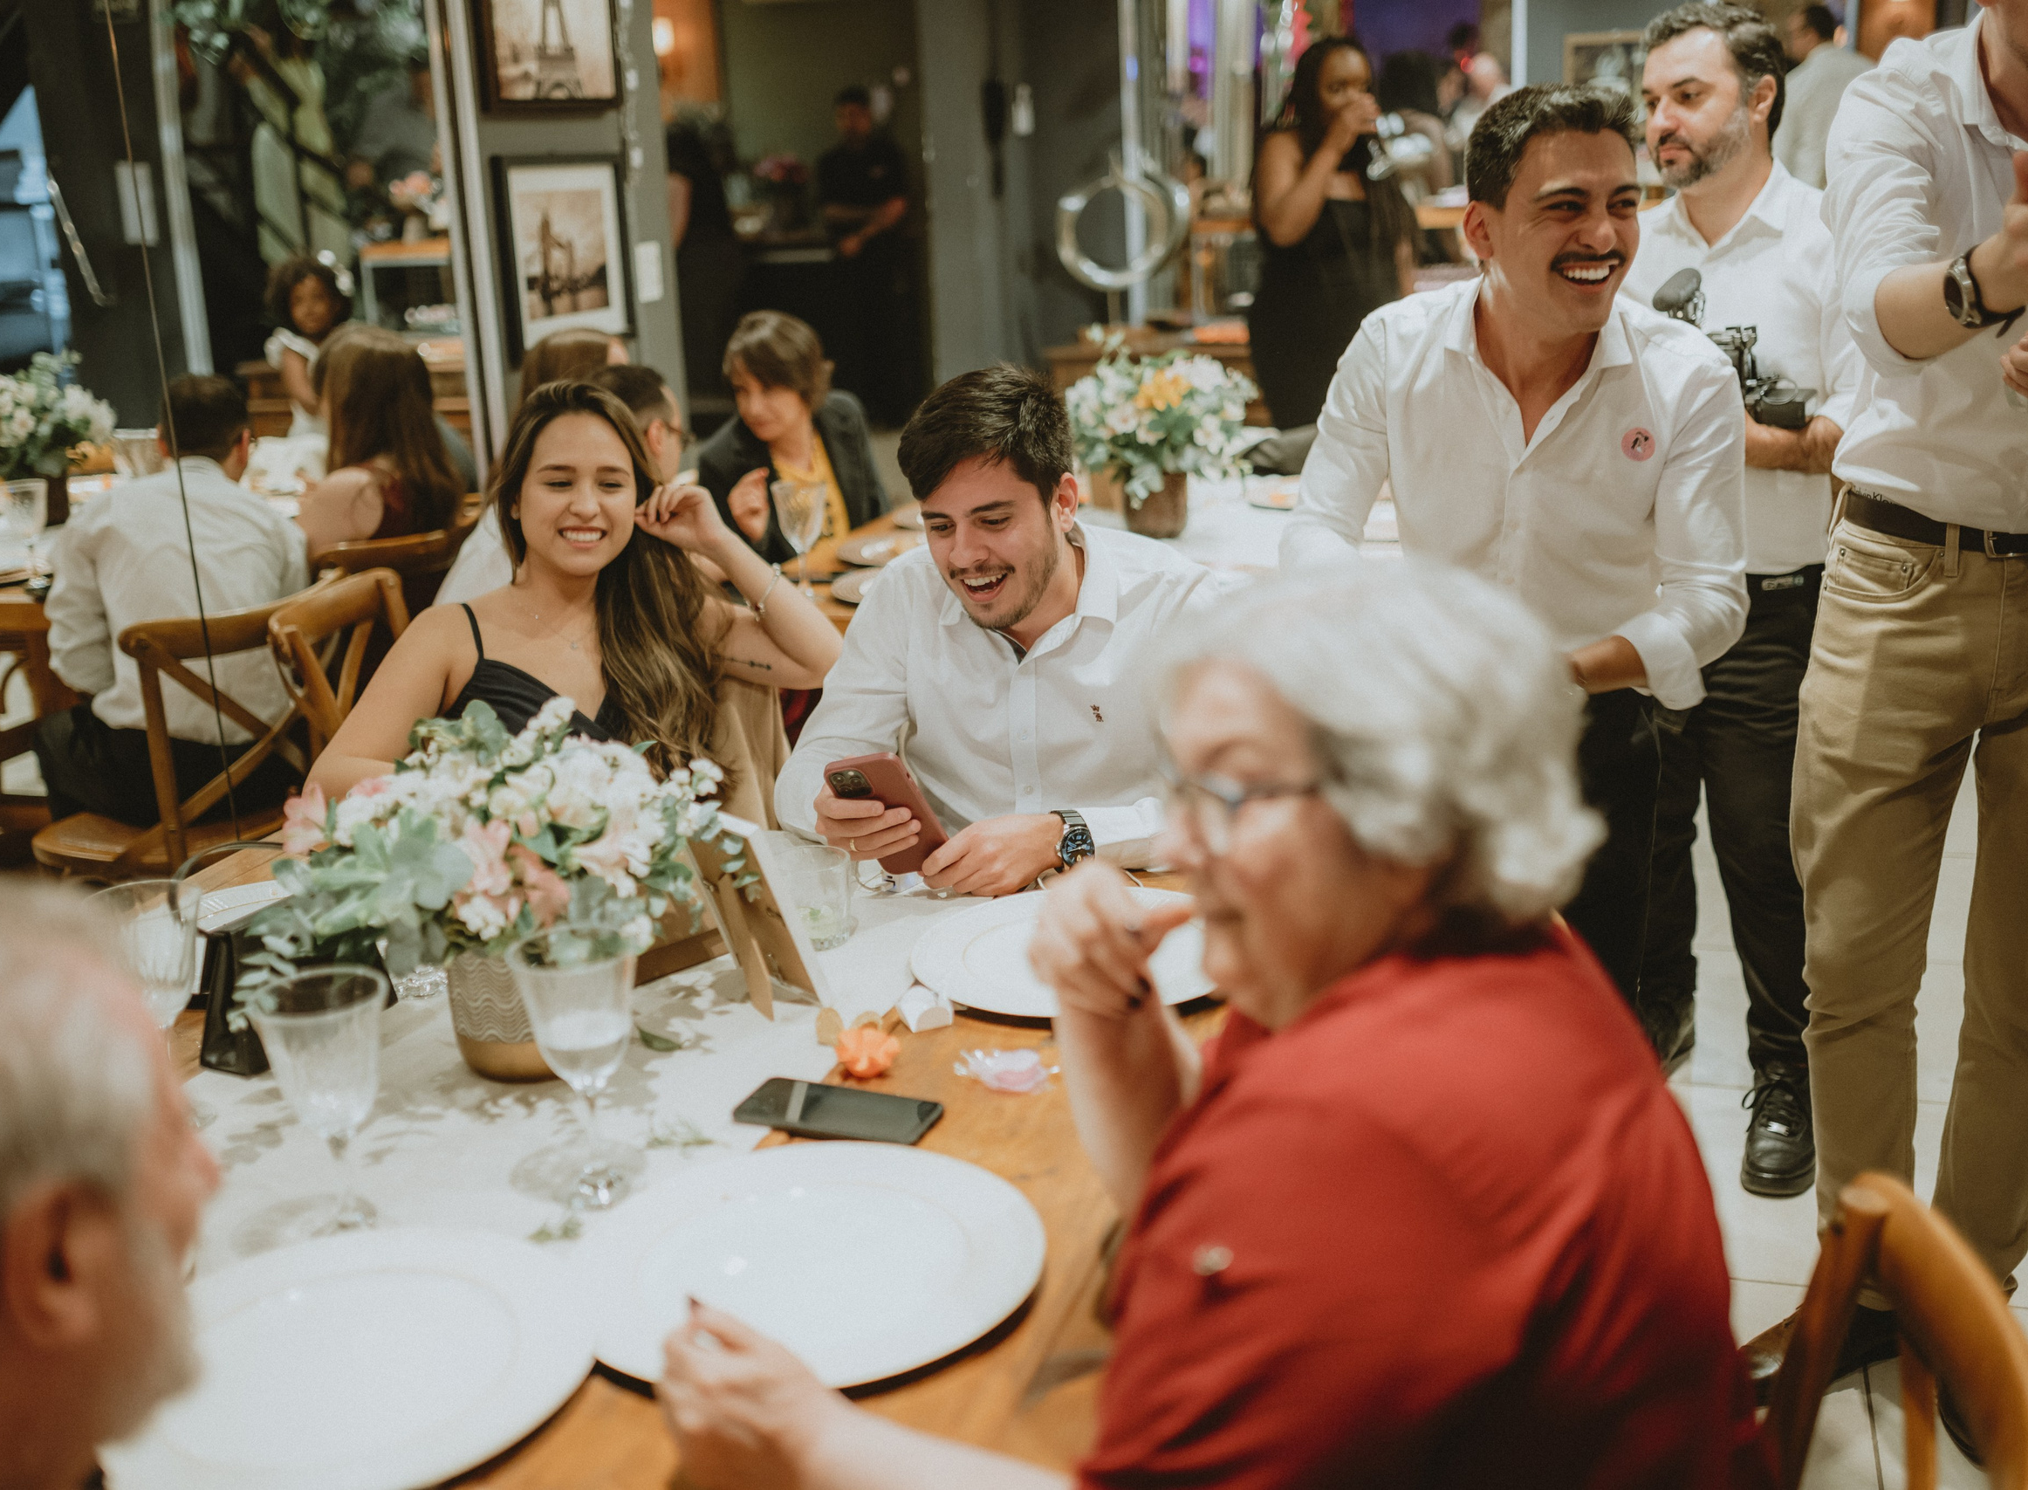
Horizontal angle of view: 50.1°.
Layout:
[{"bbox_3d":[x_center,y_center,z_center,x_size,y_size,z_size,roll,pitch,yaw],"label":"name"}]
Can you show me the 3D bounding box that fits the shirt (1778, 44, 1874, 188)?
[{"bbox_3d":[3.022,-2.233,8.096,0.500,0.700,0.340,-12,18,-29],"label":"shirt"}]

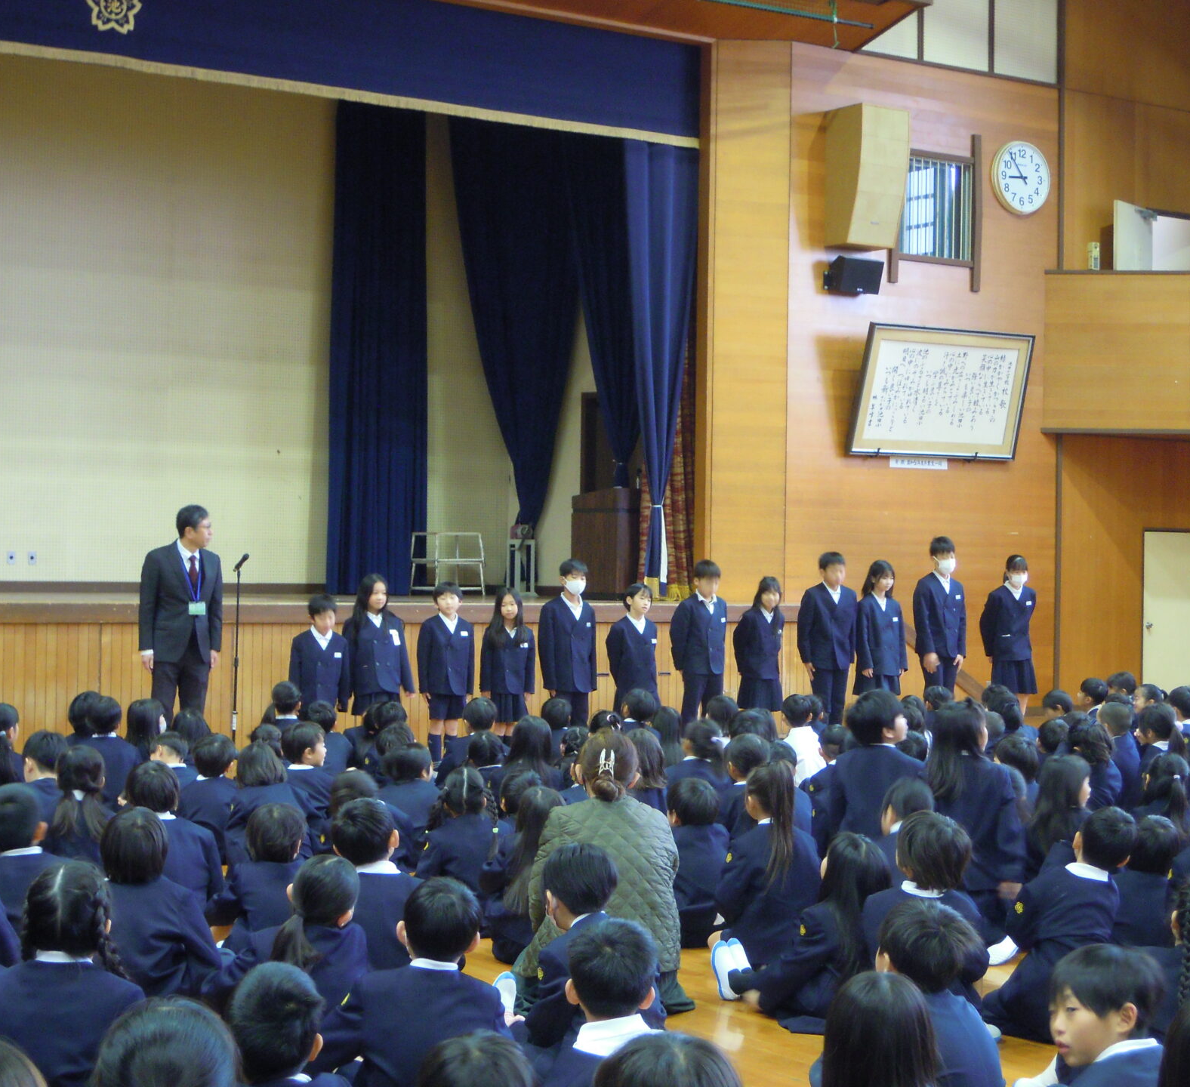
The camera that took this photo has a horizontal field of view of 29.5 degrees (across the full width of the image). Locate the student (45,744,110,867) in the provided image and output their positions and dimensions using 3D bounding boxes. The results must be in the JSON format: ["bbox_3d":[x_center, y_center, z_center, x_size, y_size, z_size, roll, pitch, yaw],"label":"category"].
[{"bbox_3d":[-1.877,1.092,8.339,0.390,0.700,0.550,1,0,-6],"label":"student"}]

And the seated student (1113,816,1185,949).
[{"bbox_3d":[1.755,1.170,7.338,0.400,0.620,0.550,1,0,-10],"label":"seated student"}]

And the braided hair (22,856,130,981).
[{"bbox_3d":[-1.142,0.819,4.950,0.220,0.265,0.210,1,-1,-5],"label":"braided hair"}]

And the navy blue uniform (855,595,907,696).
[{"bbox_3d":[1.931,0.684,15.300,0.360,0.680,0.220,1,0,-30],"label":"navy blue uniform"}]

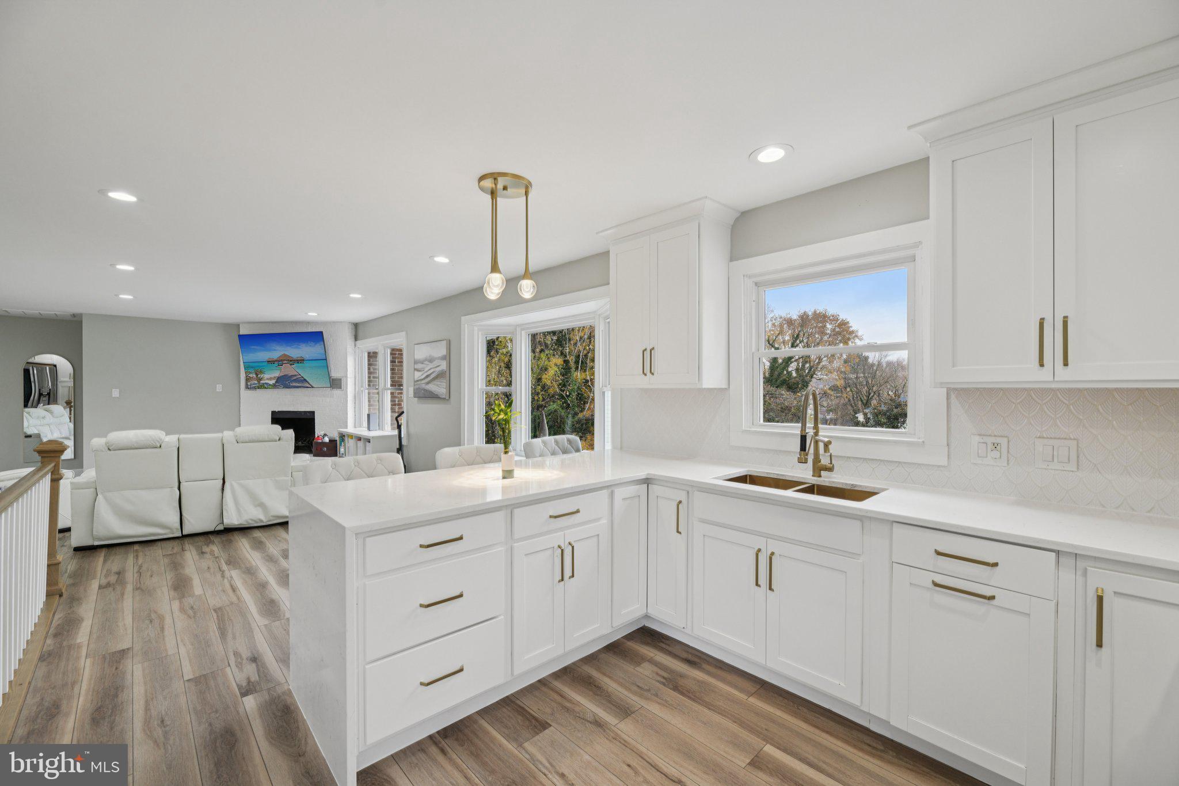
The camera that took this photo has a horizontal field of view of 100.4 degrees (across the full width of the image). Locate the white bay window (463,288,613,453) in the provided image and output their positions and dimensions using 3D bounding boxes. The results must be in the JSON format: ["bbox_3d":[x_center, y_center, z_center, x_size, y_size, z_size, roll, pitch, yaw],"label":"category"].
[{"bbox_3d":[-0.470,-0.057,4.804,0.430,1.580,2.420,0,1,-43],"label":"white bay window"}]

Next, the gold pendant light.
[{"bbox_3d":[-0.441,-0.804,2.584,0.300,0.600,0.300,0,1,0],"label":"gold pendant light"}]

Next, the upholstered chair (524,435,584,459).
[{"bbox_3d":[-0.111,0.838,3.550,0.520,0.985,0.560,0,1,-43],"label":"upholstered chair"}]

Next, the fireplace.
[{"bbox_3d":[-4.934,0.664,8.360,0.730,0.725,0.360,0,1,2],"label":"fireplace"}]

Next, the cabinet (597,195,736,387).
[{"bbox_3d":[0.482,-0.557,3.160,0.360,1.055,0.870,-1,1,-43],"label":"cabinet"}]

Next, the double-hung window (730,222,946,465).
[{"bbox_3d":[1.256,-0.237,2.615,0.110,1.115,1.100,-1,1,-43],"label":"double-hung window"}]

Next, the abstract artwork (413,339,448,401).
[{"bbox_3d":[-1.958,-0.281,6.081,0.040,0.700,0.885,0,1,-43],"label":"abstract artwork"}]

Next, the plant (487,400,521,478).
[{"bbox_3d":[-0.426,0.228,2.485,0.170,0.400,0.170,0,1,0],"label":"plant"}]

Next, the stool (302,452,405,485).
[{"bbox_3d":[-1.137,0.848,2.583,0.520,0.982,0.560,0,1,-43],"label":"stool"}]

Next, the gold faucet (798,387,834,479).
[{"bbox_3d":[1.124,0.201,2.442,0.230,0.460,0.115,-1,1,-43],"label":"gold faucet"}]

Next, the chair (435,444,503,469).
[{"bbox_3d":[-0.656,0.844,3.085,0.500,0.980,0.540,-1,1,-43],"label":"chair"}]

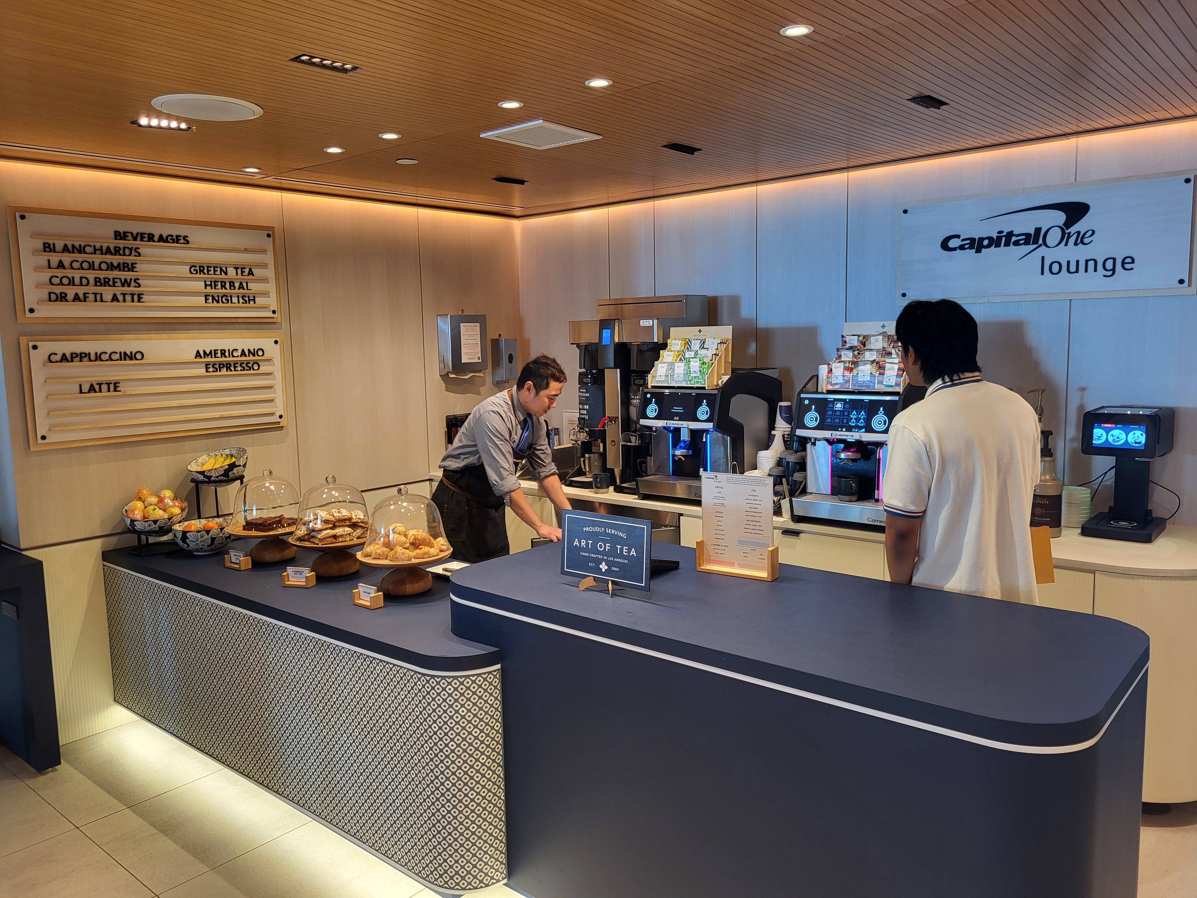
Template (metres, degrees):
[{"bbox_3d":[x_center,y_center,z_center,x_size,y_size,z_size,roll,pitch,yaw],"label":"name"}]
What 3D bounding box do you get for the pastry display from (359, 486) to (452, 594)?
[{"bbox_3d":[-0.671,0.310,3.105,0.335,0.370,0.335,-1,7,0],"label":"pastry display"}]

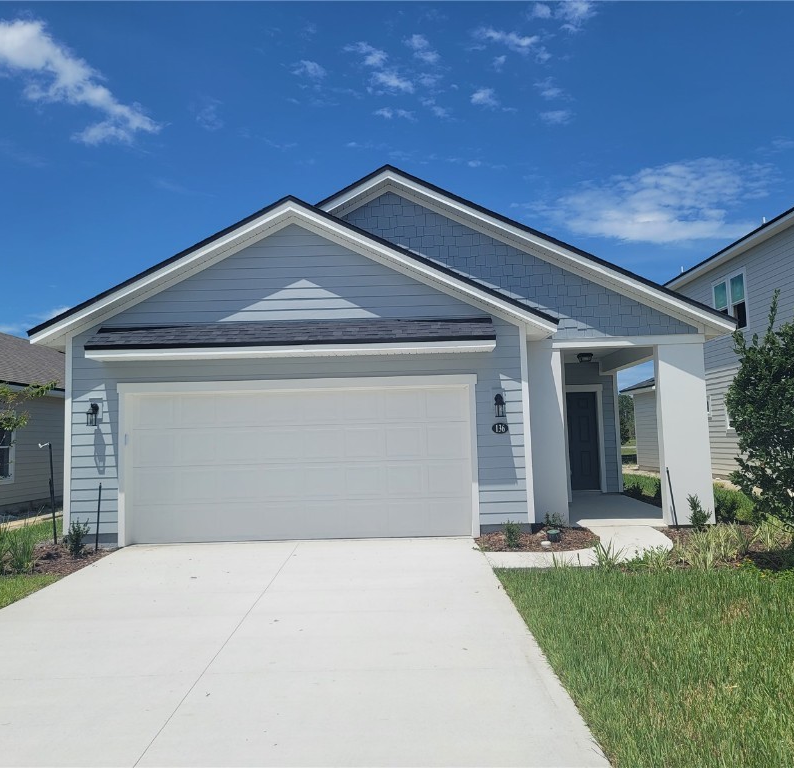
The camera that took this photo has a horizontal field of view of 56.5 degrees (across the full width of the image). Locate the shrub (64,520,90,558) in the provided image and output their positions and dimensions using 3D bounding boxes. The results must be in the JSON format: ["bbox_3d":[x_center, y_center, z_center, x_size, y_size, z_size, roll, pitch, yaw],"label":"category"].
[{"bbox_3d":[-4.172,2.011,9.625,0.350,0.510,0.340,-1,-4,1],"label":"shrub"}]

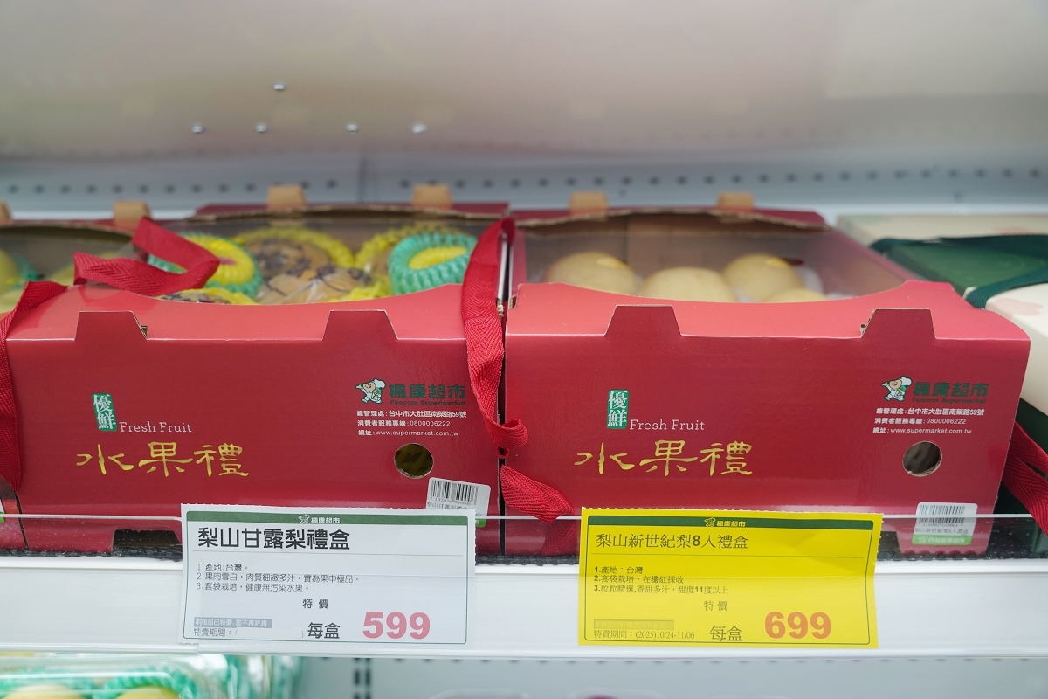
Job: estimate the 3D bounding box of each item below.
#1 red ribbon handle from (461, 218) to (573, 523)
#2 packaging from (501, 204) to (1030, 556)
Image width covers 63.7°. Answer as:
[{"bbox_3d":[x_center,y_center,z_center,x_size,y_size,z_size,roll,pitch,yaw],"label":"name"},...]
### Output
[{"bbox_3d":[-0.005,0.014,0.617,0.069,0.153,0.243,0,20,0],"label":"red ribbon handle"},{"bbox_3d":[0.145,-0.005,0.713,0.312,0.154,0.399,0,20,0],"label":"packaging"}]

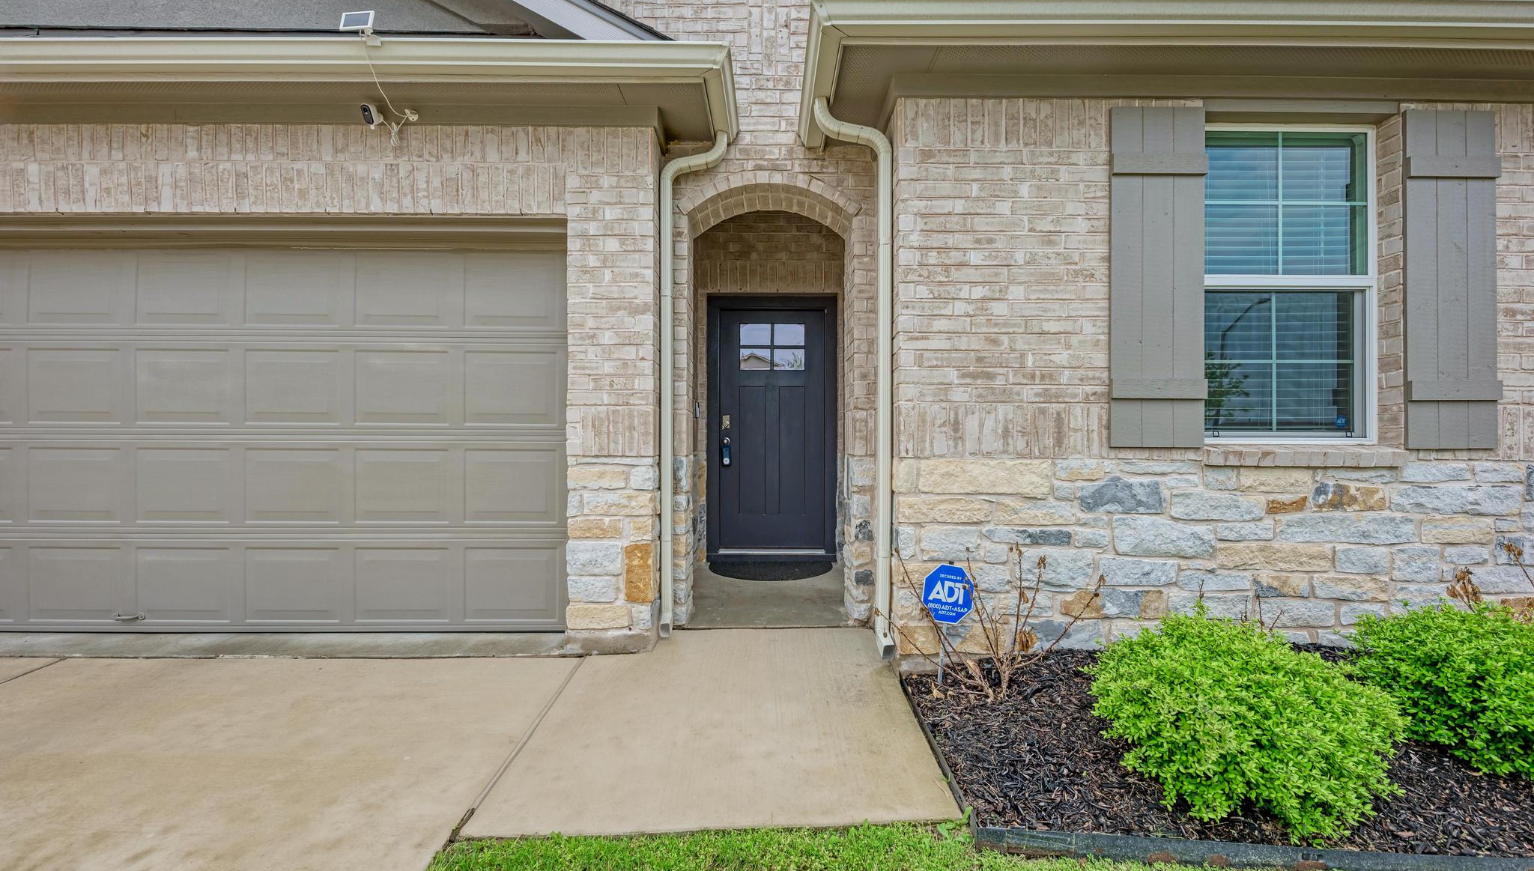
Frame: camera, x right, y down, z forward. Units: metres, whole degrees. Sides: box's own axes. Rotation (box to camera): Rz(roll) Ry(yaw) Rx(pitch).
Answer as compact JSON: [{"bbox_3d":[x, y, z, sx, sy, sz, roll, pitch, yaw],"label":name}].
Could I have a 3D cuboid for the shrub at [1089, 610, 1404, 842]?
[{"bbox_3d":[1.450,0.830,1.880,0.770,0.520,0.760,0,0,0],"label":"shrub"}]

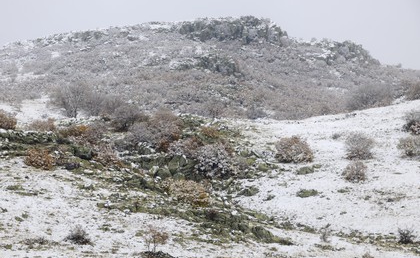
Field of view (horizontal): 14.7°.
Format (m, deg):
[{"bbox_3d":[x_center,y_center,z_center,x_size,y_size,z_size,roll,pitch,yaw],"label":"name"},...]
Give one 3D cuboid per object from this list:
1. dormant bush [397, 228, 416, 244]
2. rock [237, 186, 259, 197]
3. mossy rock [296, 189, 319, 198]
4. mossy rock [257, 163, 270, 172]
[{"bbox_3d":[7.779,4.216,64.655,0.613,0.613,0.552,0,-2,0],"label":"dormant bush"},{"bbox_3d":[1.850,3.003,78.461,0.930,0.529,0.697,0,-2,0],"label":"rock"},{"bbox_3d":[4.685,3.099,78.482,1.022,0.353,0.767,0,-2,0],"label":"mossy rock"},{"bbox_3d":[2.920,2.102,89.152,0.740,0.401,0.555,0,-2,0],"label":"mossy rock"}]

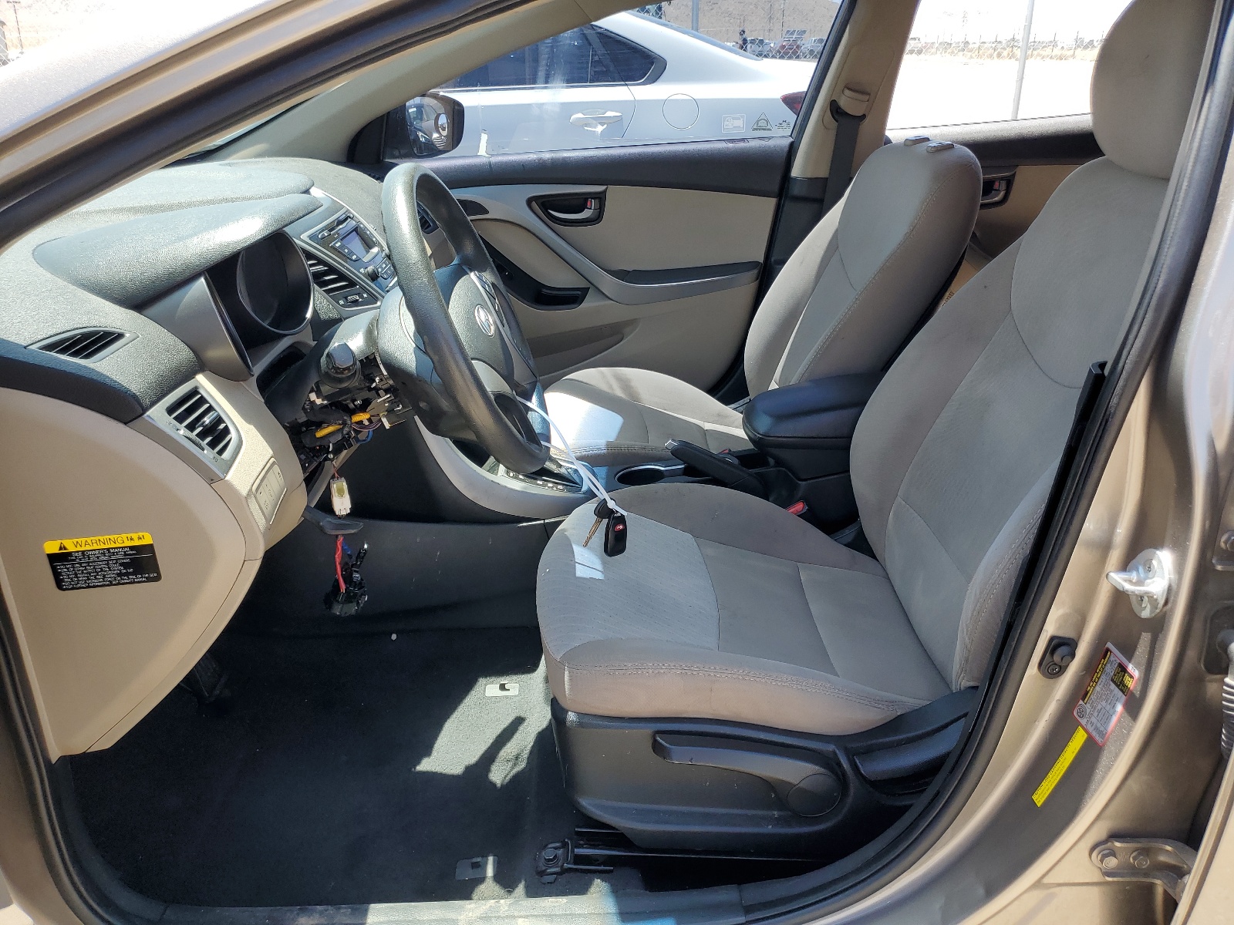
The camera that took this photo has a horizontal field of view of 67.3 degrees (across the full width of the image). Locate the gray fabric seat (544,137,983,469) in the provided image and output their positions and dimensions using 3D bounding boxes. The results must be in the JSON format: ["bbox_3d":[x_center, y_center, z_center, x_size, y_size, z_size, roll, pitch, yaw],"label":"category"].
[{"bbox_3d":[0.222,-0.252,1.823,0.740,0.720,0.520,-1,23,-2],"label":"gray fabric seat"}]

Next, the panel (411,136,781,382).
[{"bbox_3d":[-0.051,-0.431,2.116,0.870,0.590,0.130,-1,23,-2],"label":"panel"}]

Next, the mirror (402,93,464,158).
[{"bbox_3d":[-0.459,-0.789,2.179,0.110,0.145,0.220,7,24,16],"label":"mirror"}]

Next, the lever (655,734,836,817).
[{"bbox_3d":[0.137,0.329,0.984,0.200,0.090,0.040,-1,23,-2],"label":"lever"}]

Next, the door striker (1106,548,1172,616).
[{"bbox_3d":[0.434,0.102,0.773,0.042,0.058,0.042,-5,23,-11],"label":"door striker"}]

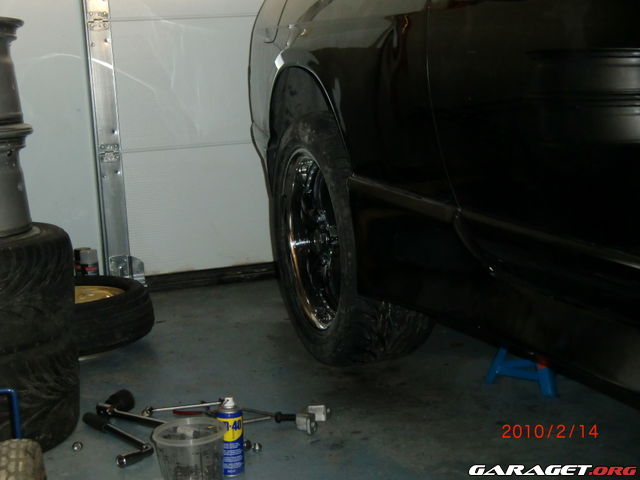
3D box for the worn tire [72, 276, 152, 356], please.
[{"bbox_3d":[-0.763,0.214,3.038,0.535,0.138,0.535,-2,12,0],"label":"worn tire"}]

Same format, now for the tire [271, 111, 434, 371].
[{"bbox_3d":[0.071,-0.009,2.560,0.238,0.628,0.628,-7,13,-18],"label":"tire"}]

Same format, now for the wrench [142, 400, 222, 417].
[{"bbox_3d":[-0.325,0.395,2.415,0.200,0.022,0.030,-5,13,-13],"label":"wrench"}]

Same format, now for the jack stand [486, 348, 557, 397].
[{"bbox_3d":[0.523,0.208,2.490,0.192,0.290,0.175,7,15,37],"label":"jack stand"}]

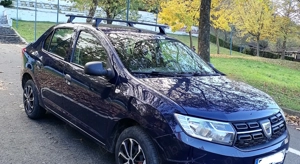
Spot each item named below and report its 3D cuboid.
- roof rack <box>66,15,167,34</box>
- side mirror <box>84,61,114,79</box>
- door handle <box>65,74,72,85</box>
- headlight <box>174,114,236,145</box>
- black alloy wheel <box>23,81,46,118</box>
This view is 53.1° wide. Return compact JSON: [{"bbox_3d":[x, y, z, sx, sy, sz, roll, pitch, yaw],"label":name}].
[{"bbox_3d":[-0.435,-0.780,4.193,1.230,0.140,0.800,-1,10,-40],"label":"roof rack"},{"bbox_3d":[-0.502,-0.114,2.931,0.250,0.150,0.170,-1,10,-40],"label":"side mirror"},{"bbox_3d":[-0.945,-0.030,3.472,0.050,0.070,0.160,-1,10,-40],"label":"door handle"},{"bbox_3d":[0.413,0.363,2.264,0.400,0.210,0.340,1,9,-32],"label":"headlight"},{"bbox_3d":[-1.790,0.267,4.652,0.190,0.615,0.615,-1,10,-40],"label":"black alloy wheel"}]

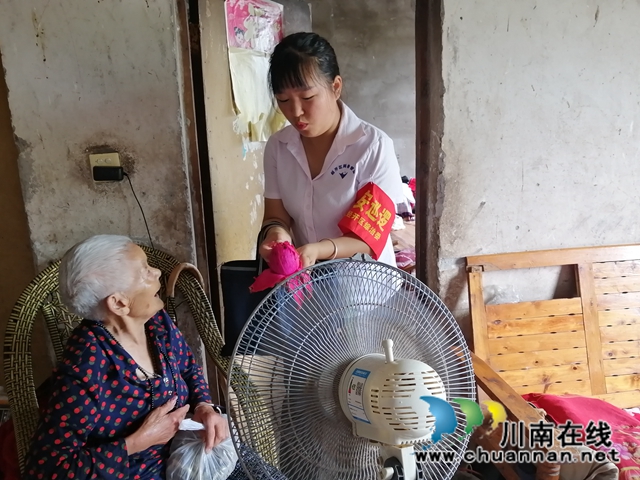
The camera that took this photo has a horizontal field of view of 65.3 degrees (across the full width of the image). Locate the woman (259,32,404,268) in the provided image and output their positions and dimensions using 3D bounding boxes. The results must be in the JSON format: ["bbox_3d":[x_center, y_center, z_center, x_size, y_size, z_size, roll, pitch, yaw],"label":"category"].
[{"bbox_3d":[0.024,0.198,1.475,0.450,1.530,0.390,3,12,25],"label":"woman"}]

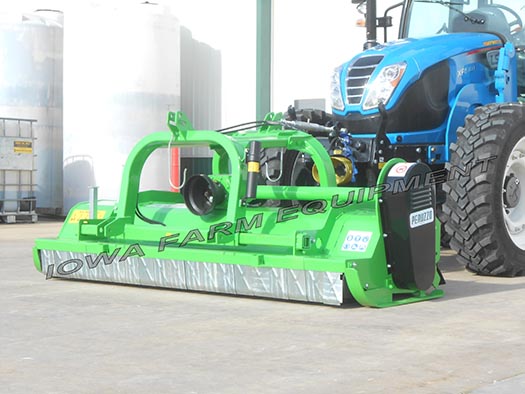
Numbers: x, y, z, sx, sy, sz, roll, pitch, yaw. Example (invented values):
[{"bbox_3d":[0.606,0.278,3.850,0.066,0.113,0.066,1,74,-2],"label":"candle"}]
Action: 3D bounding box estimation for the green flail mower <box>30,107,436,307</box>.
[{"bbox_3d":[-0.155,0.024,7.467,2.469,1.063,1.077,2,3,37],"label":"green flail mower"}]

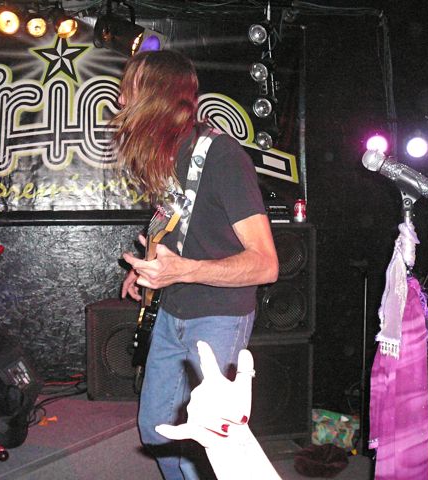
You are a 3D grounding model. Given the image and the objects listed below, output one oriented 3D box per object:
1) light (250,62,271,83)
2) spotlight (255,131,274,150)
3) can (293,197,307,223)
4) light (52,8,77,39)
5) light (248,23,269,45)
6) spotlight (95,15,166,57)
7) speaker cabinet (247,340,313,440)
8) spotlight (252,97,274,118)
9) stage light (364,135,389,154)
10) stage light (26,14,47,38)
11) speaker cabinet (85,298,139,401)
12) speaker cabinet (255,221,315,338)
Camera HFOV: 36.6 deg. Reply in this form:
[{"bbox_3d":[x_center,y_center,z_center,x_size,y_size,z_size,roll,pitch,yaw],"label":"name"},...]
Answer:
[{"bbox_3d":[0.322,-1.058,3.986,0.130,0.130,0.160,3,33,33],"label":"light"},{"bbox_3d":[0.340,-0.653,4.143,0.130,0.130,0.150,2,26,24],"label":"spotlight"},{"bbox_3d":[0.448,-0.150,3.380,0.066,0.122,0.066,0,4,0],"label":"can"},{"bbox_3d":[-0.966,-1.373,4.148,0.130,0.130,0.180,-3,27,-32],"label":"light"},{"bbox_3d":[0.300,-1.277,3.962,0.130,0.130,0.160,2,30,26],"label":"light"},{"bbox_3d":[-0.465,-1.121,3.600,0.320,0.190,0.190,21,4,-2],"label":"spotlight"},{"bbox_3d":[0.197,0.796,3.675,0.610,0.560,0.420,-1,6,-10],"label":"speaker cabinet"},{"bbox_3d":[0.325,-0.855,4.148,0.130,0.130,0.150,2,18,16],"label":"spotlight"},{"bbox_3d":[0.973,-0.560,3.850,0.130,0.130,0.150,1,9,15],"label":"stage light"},{"bbox_3d":[-1.025,-1.254,3.747,0.130,0.130,0.160,-1,30,-13],"label":"stage light"},{"bbox_3d":[-0.528,0.701,4.184,0.540,0.560,0.360,0,6,-2],"label":"speaker cabinet"},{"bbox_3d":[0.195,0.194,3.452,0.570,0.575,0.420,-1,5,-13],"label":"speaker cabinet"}]

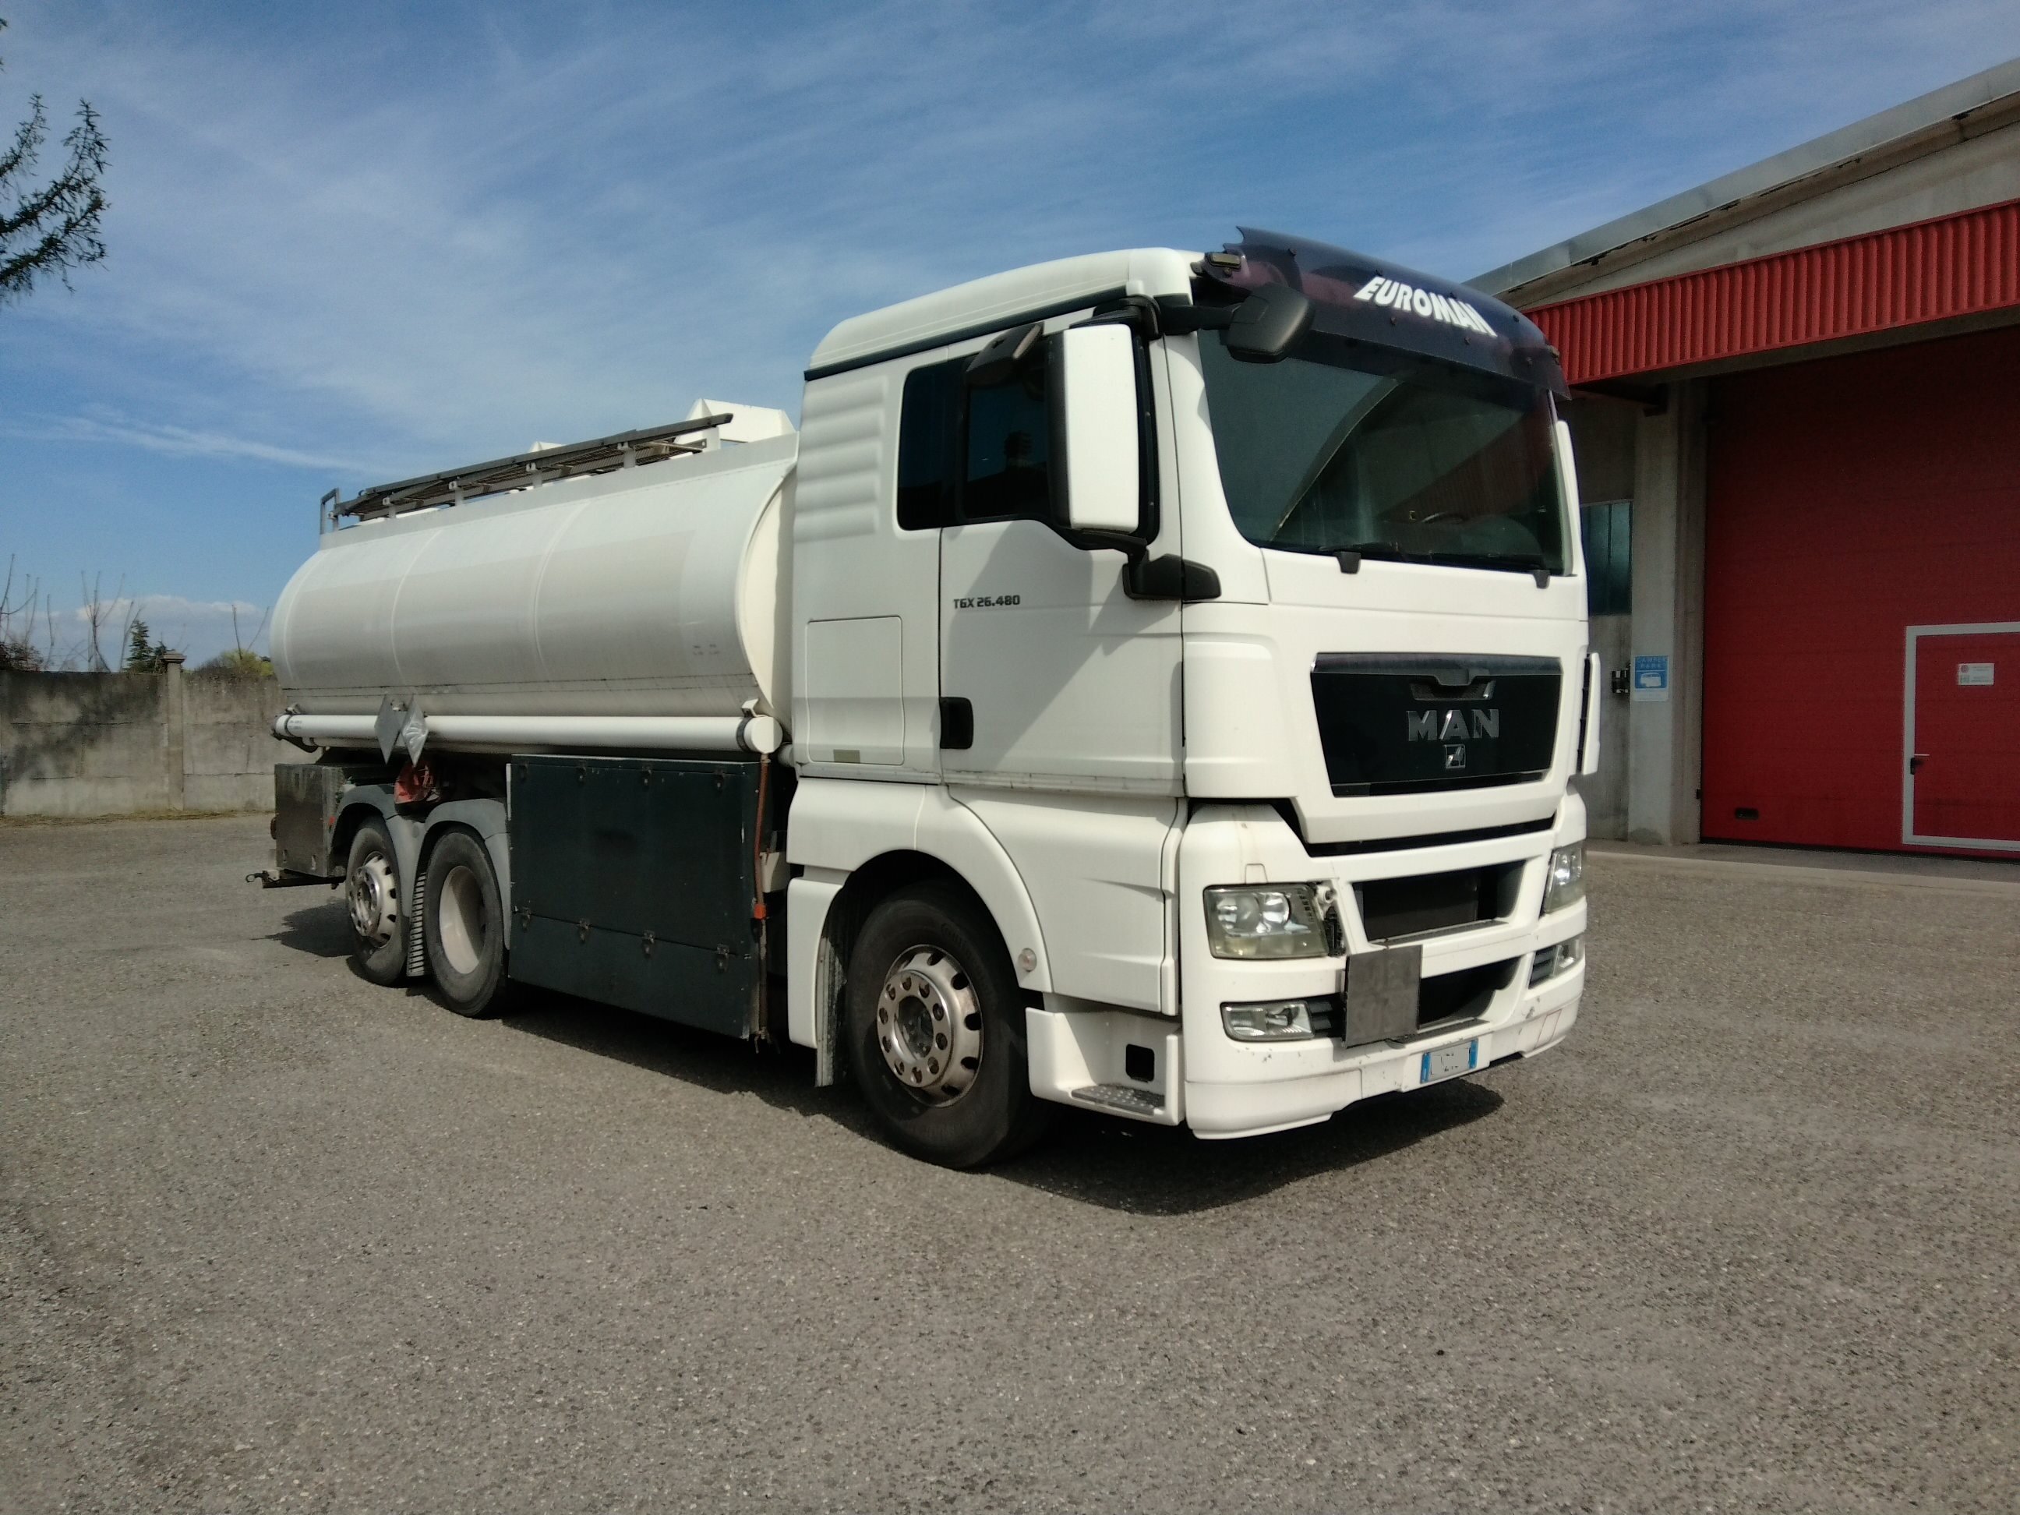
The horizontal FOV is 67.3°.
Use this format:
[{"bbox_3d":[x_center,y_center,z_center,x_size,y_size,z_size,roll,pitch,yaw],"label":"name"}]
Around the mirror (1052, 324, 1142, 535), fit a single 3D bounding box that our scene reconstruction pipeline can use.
[{"bbox_3d":[0.269,-1.011,4.661,0.230,0.615,0.150,-1,2,-24],"label":"mirror"}]

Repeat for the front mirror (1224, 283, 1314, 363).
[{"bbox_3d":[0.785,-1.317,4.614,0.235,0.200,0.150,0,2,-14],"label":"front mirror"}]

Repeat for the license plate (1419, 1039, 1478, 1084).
[{"bbox_3d":[1.559,1.074,5.364,0.360,0.110,0.020,-2,2,-44],"label":"license plate"}]

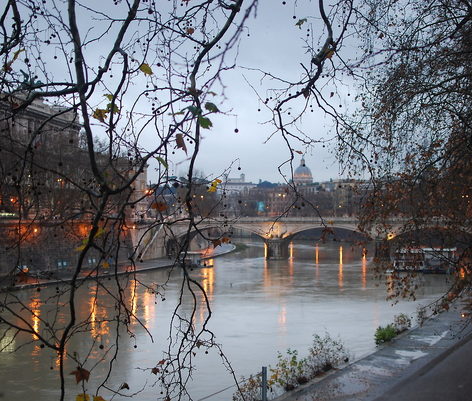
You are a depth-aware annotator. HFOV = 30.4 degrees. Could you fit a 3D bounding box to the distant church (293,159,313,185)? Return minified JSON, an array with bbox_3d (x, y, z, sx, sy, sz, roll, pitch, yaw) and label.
[{"bbox_3d":[71.308,-31.096,930.000,20.500,27.500,20.500,0,-1,0],"label":"distant church"}]

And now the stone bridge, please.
[{"bbox_3d":[26.000,12.200,290.000,100.000,14.000,20.000,0,-1,3],"label":"stone bridge"}]

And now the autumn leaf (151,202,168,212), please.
[{"bbox_3d":[-0.617,0.057,7.000,0.141,0.077,0.070,0,-1,0],"label":"autumn leaf"}]

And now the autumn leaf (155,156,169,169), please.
[{"bbox_3d":[-0.619,-0.316,7.200,0.112,0.096,0.060,0,-1,0],"label":"autumn leaf"}]

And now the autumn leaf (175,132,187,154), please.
[{"bbox_3d":[-0.461,-0.473,7.200,0.096,0.178,0.060,0,-1,0],"label":"autumn leaf"}]

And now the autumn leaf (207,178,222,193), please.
[{"bbox_3d":[-0.178,-0.124,7.200,0.129,0.112,0.070,0,-1,0],"label":"autumn leaf"}]

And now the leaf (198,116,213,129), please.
[{"bbox_3d":[-0.253,-0.647,7.200,0.112,0.096,0.060,0,-1,0],"label":"leaf"}]

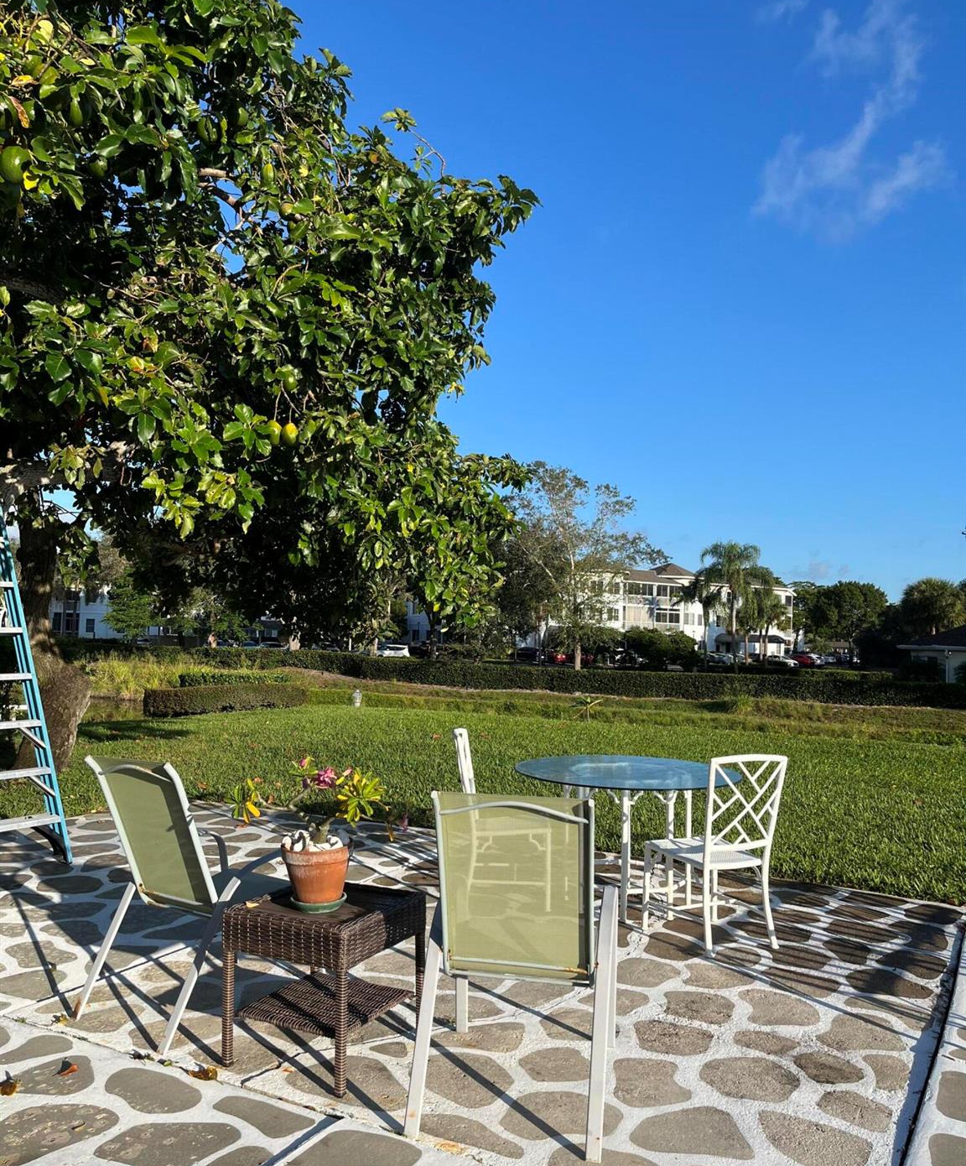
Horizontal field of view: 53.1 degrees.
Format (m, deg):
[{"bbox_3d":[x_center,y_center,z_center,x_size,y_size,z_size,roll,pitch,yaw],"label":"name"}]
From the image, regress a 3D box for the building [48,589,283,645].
[{"bbox_3d":[-31.572,2.542,99.955,24.000,7.400,13.000,1,-3,-6],"label":"building"}]

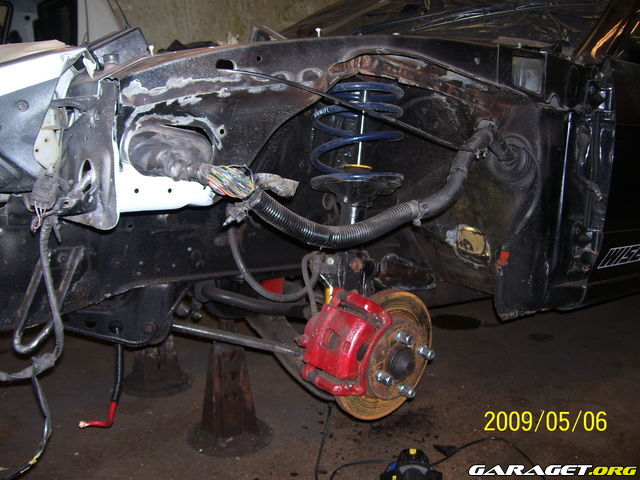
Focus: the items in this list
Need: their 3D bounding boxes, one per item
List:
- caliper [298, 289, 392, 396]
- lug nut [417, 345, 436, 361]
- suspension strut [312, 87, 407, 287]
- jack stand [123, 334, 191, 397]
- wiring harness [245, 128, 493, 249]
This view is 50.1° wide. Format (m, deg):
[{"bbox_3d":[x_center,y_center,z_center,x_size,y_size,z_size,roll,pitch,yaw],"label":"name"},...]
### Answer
[{"bbox_3d":[0.045,0.193,1.275,0.105,0.178,0.112,20,0,-43],"label":"caliper"},{"bbox_3d":[0.204,0.218,1.317,0.021,0.021,0.034,20,0,-43],"label":"lug nut"},{"bbox_3d":[0.082,-0.129,1.384,0.185,0.475,0.185,4,-6,0],"label":"suspension strut"},{"bbox_3d":[-0.480,0.267,2.010,0.208,0.310,0.208,-6,13,-31],"label":"jack stand"},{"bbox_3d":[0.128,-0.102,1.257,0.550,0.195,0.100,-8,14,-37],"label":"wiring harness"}]

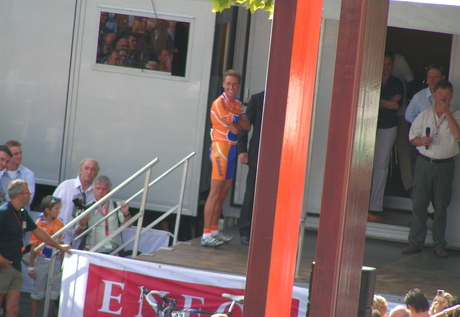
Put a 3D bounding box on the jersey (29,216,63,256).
[{"bbox_3d":[-1.846,0.780,50.600,0.360,0.430,0.230,2,9,-25],"label":"jersey"}]

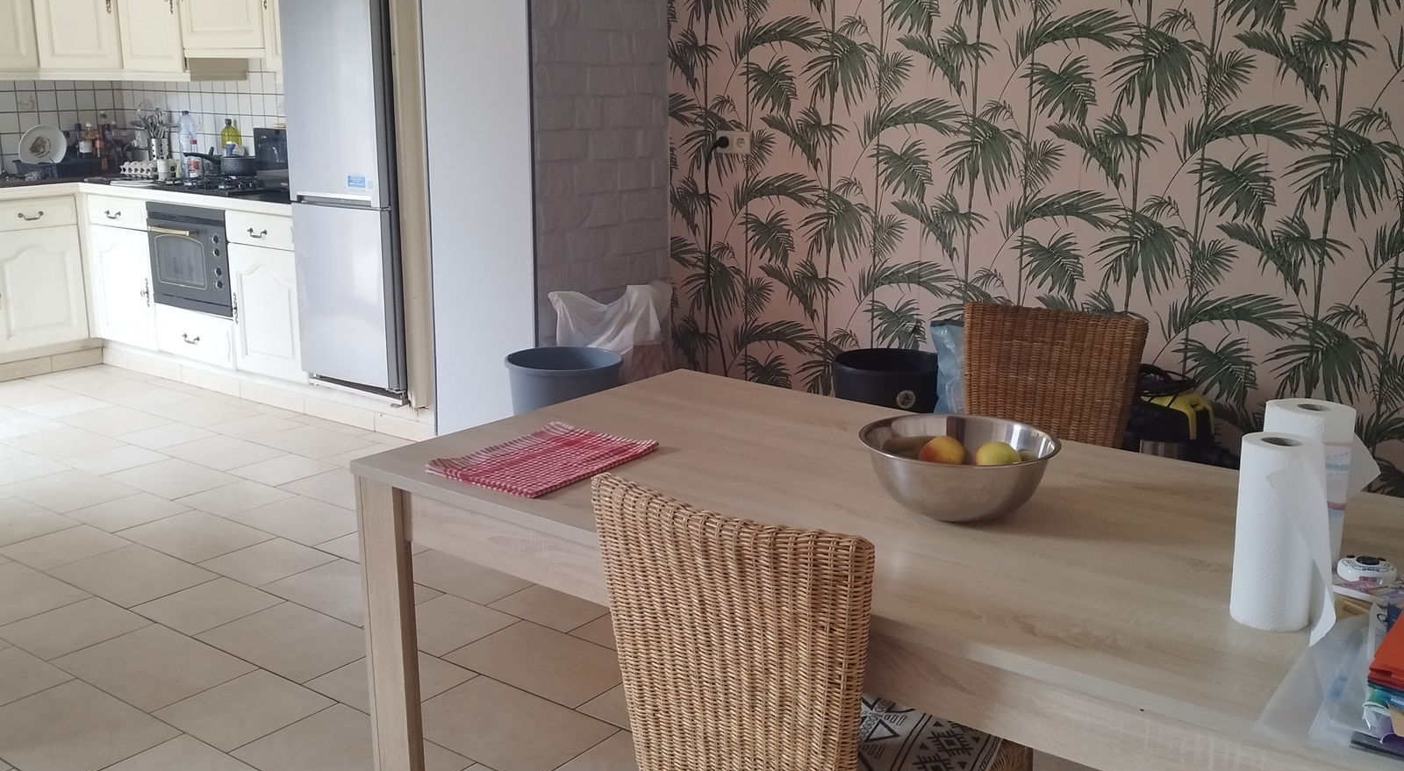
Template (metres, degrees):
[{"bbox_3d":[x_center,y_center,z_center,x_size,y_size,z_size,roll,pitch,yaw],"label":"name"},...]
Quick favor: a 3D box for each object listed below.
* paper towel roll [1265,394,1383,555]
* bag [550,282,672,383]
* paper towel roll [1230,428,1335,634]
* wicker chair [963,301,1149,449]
[{"bbox_3d":[0.803,0.139,1.731,0.122,0.222,0.110,7,15,25],"label":"paper towel roll"},{"bbox_3d":[-0.207,0.010,4.506,0.360,0.700,0.330,5,14,19],"label":"bag"},{"bbox_3d":[0.699,0.177,1.568,0.100,0.221,0.095,7,15,24],"label":"paper towel roll"},{"bbox_3d":[0.666,0.328,2.813,0.490,0.910,0.550,8,15,28],"label":"wicker chair"}]

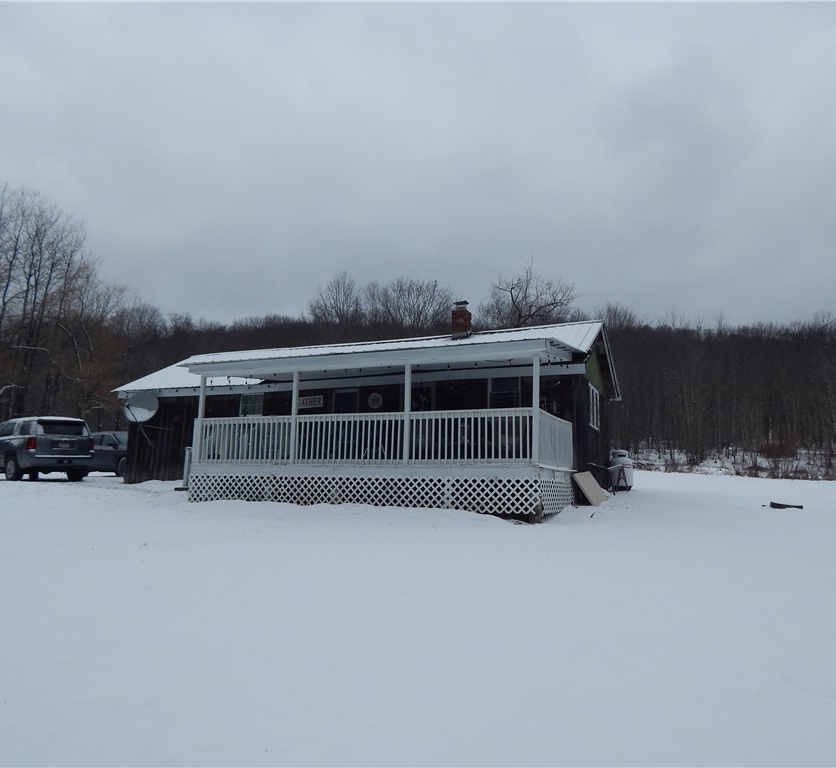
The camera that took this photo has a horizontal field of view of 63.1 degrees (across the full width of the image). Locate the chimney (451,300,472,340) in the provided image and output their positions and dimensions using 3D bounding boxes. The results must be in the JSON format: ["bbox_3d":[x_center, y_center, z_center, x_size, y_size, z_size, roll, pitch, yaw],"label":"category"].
[{"bbox_3d":[1.245,-1.765,19.185,0.454,1.143,0.416,-3,-9,23],"label":"chimney"}]

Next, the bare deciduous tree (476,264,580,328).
[{"bbox_3d":[6.220,-1.089,37.146,6.200,11.300,6.000,-3,-9,23],"label":"bare deciduous tree"}]

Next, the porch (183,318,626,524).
[{"bbox_3d":[-0.928,1.028,15.450,8.458,3.497,3.544,-3,-9,23],"label":"porch"}]

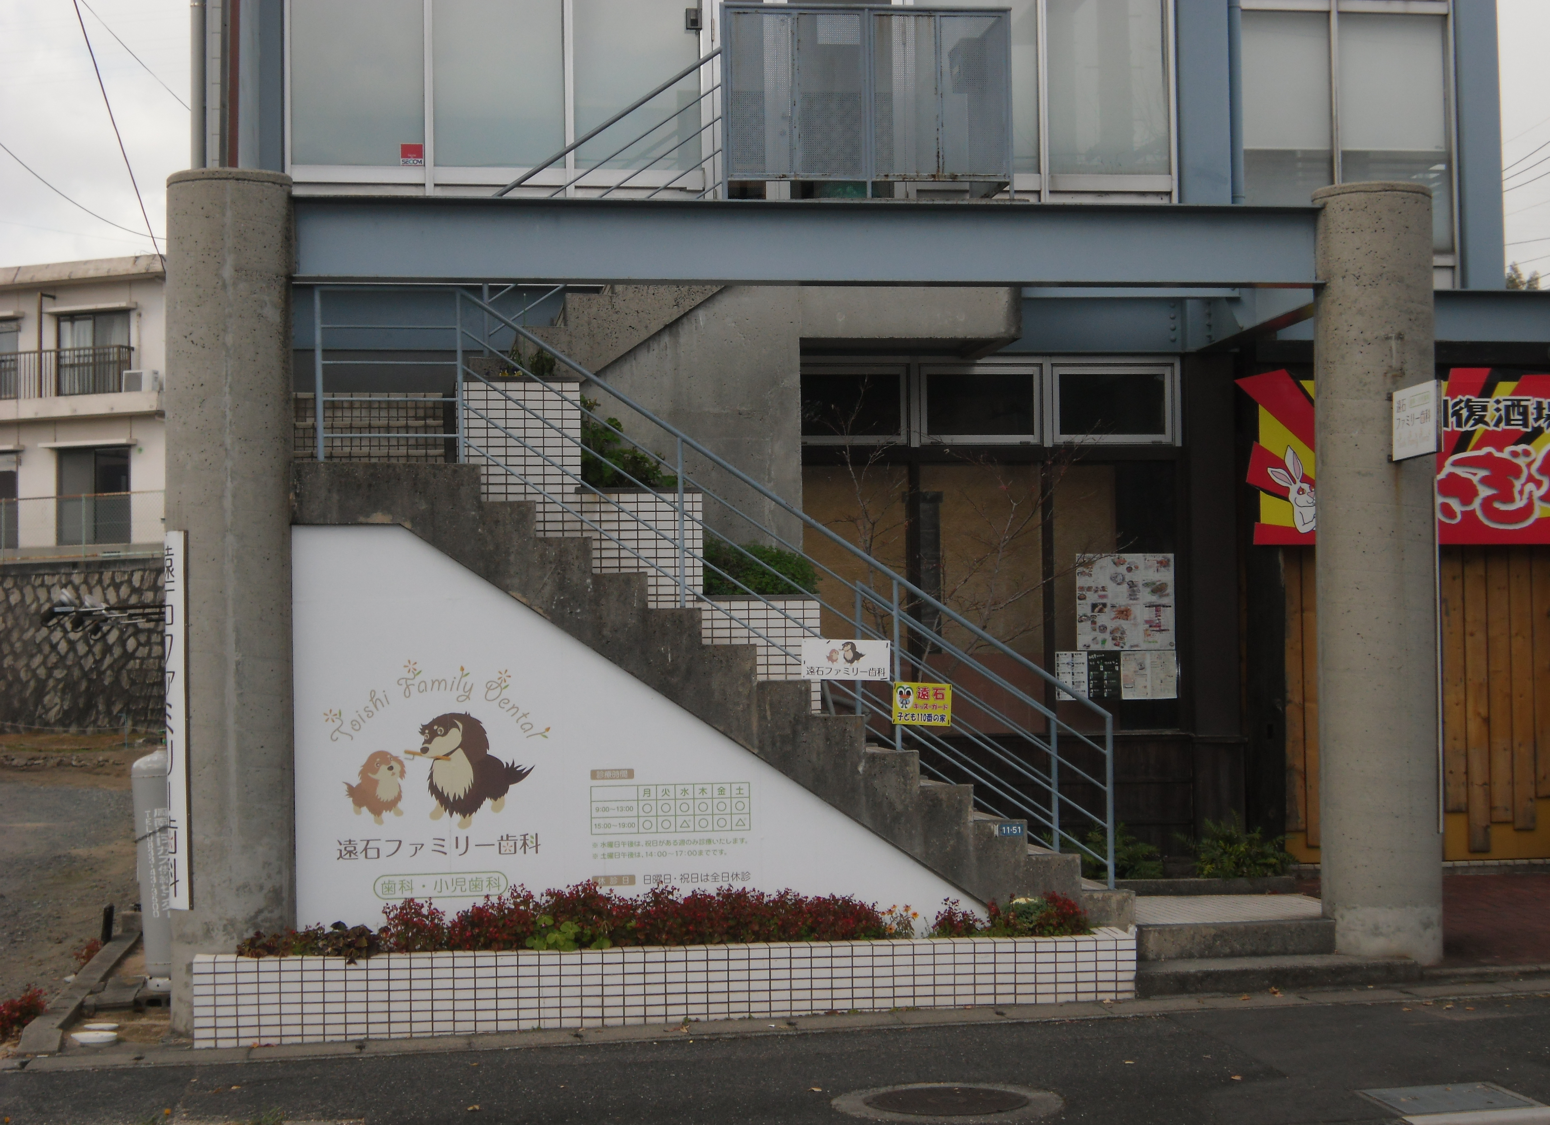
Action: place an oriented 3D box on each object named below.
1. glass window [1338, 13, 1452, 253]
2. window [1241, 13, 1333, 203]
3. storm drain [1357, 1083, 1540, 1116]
[{"bbox_3d":[3.925,-2.720,18.437,0.755,1.527,0.060,0,-2,-9],"label":"glass window"},{"bbox_3d":[3.205,-2.715,18.323,0.631,1.510,0.060,0,-2,-9],"label":"window"},{"bbox_3d":[2.580,2.076,11.165,0.536,0.040,0.557,-2,-1,-9],"label":"storm drain"}]

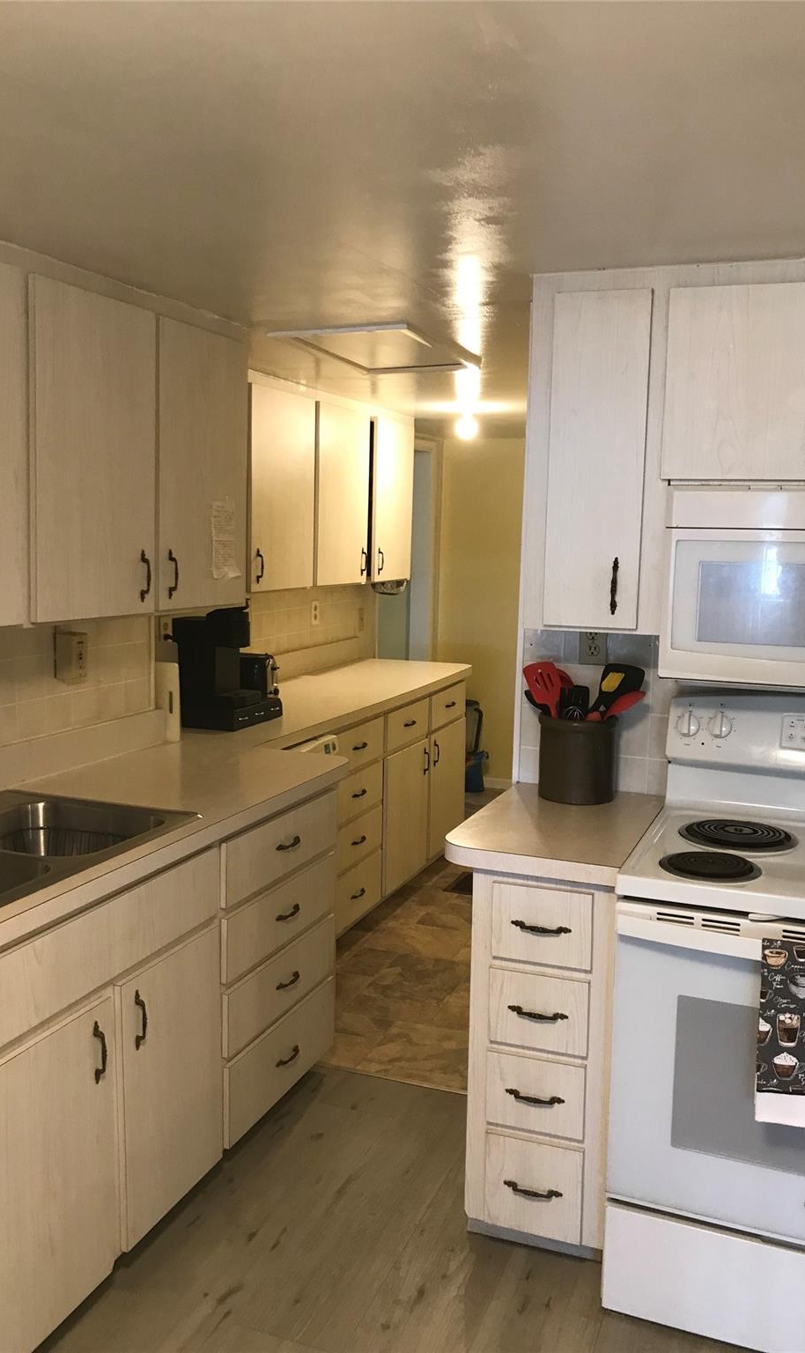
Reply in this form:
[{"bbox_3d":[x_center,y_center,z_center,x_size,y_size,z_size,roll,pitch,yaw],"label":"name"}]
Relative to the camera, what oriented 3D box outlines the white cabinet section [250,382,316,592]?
[{"bbox_3d":[-0.574,-0.676,4.000,0.325,0.697,0.475,4,9,22],"label":"white cabinet section"}]

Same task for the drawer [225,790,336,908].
[{"bbox_3d":[-0.497,0.416,2.892,0.450,0.159,0.610,4,8,21],"label":"drawer"}]

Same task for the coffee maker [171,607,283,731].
[{"bbox_3d":[-0.600,-0.042,3.700,0.270,0.388,0.340,4,8,21],"label":"coffee maker"}]

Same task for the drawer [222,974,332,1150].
[{"bbox_3d":[-0.535,1.006,3.023,0.500,0.214,0.605,4,8,21],"label":"drawer"}]

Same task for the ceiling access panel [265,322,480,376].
[{"bbox_3d":[-0.054,-0.971,3.263,0.410,0.033,0.750,4,8,21],"label":"ceiling access panel"}]

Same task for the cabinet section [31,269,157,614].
[{"bbox_3d":[-0.843,-0.508,2.566,0.325,0.722,0.430,4,9,22],"label":"cabinet section"}]

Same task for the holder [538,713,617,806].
[{"bbox_3d":[0.432,0.198,2.714,0.192,0.206,0.192,4,8,21],"label":"holder"}]

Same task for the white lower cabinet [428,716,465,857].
[{"bbox_3d":[-0.053,0.506,5.267,0.580,0.587,0.497,4,8,21],"label":"white lower cabinet"}]

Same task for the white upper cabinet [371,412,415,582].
[{"bbox_3d":[-0.177,-0.833,5.151,0.305,0.748,0.515,4,8,21],"label":"white upper cabinet"}]

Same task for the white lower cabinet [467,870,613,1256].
[{"bbox_3d":[0.389,0.803,2.572,0.302,0.874,0.620,4,8,21],"label":"white lower cabinet"}]

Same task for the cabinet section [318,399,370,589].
[{"bbox_3d":[-0.378,-0.735,4.470,0.325,0.693,0.460,4,9,22],"label":"cabinet section"}]

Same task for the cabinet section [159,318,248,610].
[{"bbox_3d":[-0.673,-0.559,2.974,0.325,0.726,0.420,4,9,22],"label":"cabinet section"}]

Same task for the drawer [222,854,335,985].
[{"bbox_3d":[-0.502,0.597,2.913,0.450,0.167,0.605,4,8,21],"label":"drawer"}]

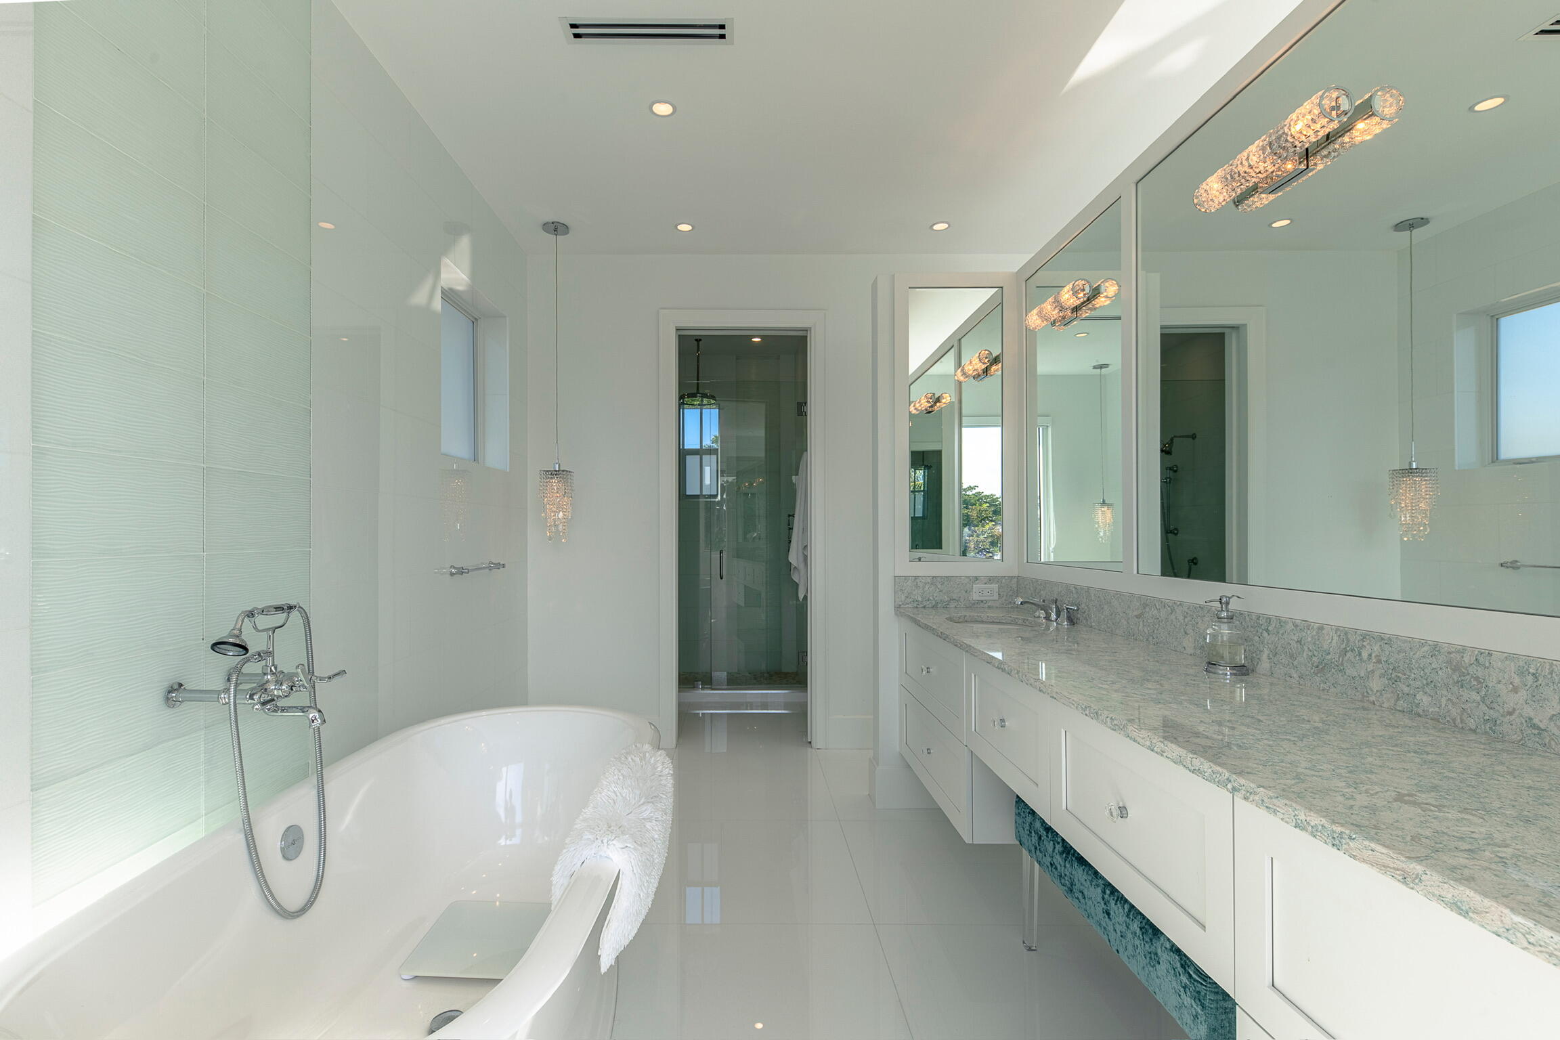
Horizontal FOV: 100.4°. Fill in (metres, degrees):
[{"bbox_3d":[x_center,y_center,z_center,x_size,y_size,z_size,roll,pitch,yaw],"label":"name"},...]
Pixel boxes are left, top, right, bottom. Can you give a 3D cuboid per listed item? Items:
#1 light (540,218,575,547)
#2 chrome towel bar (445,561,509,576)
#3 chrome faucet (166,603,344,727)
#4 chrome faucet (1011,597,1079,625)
[{"bbox_3d":[-1.187,-0.717,3.460,0.182,1.667,0.182,0,-1,-3],"label":"light"},{"bbox_3d":[-1.385,0.226,3.010,0.082,0.050,0.490,0,-1,-3],"label":"chrome towel bar"},{"bbox_3d":[-1.190,0.335,1.490,0.280,0.288,0.300,0,-1,-3],"label":"chrome faucet"},{"bbox_3d":[1.022,0.354,2.580,0.180,0.098,0.340,0,-1,-3],"label":"chrome faucet"}]

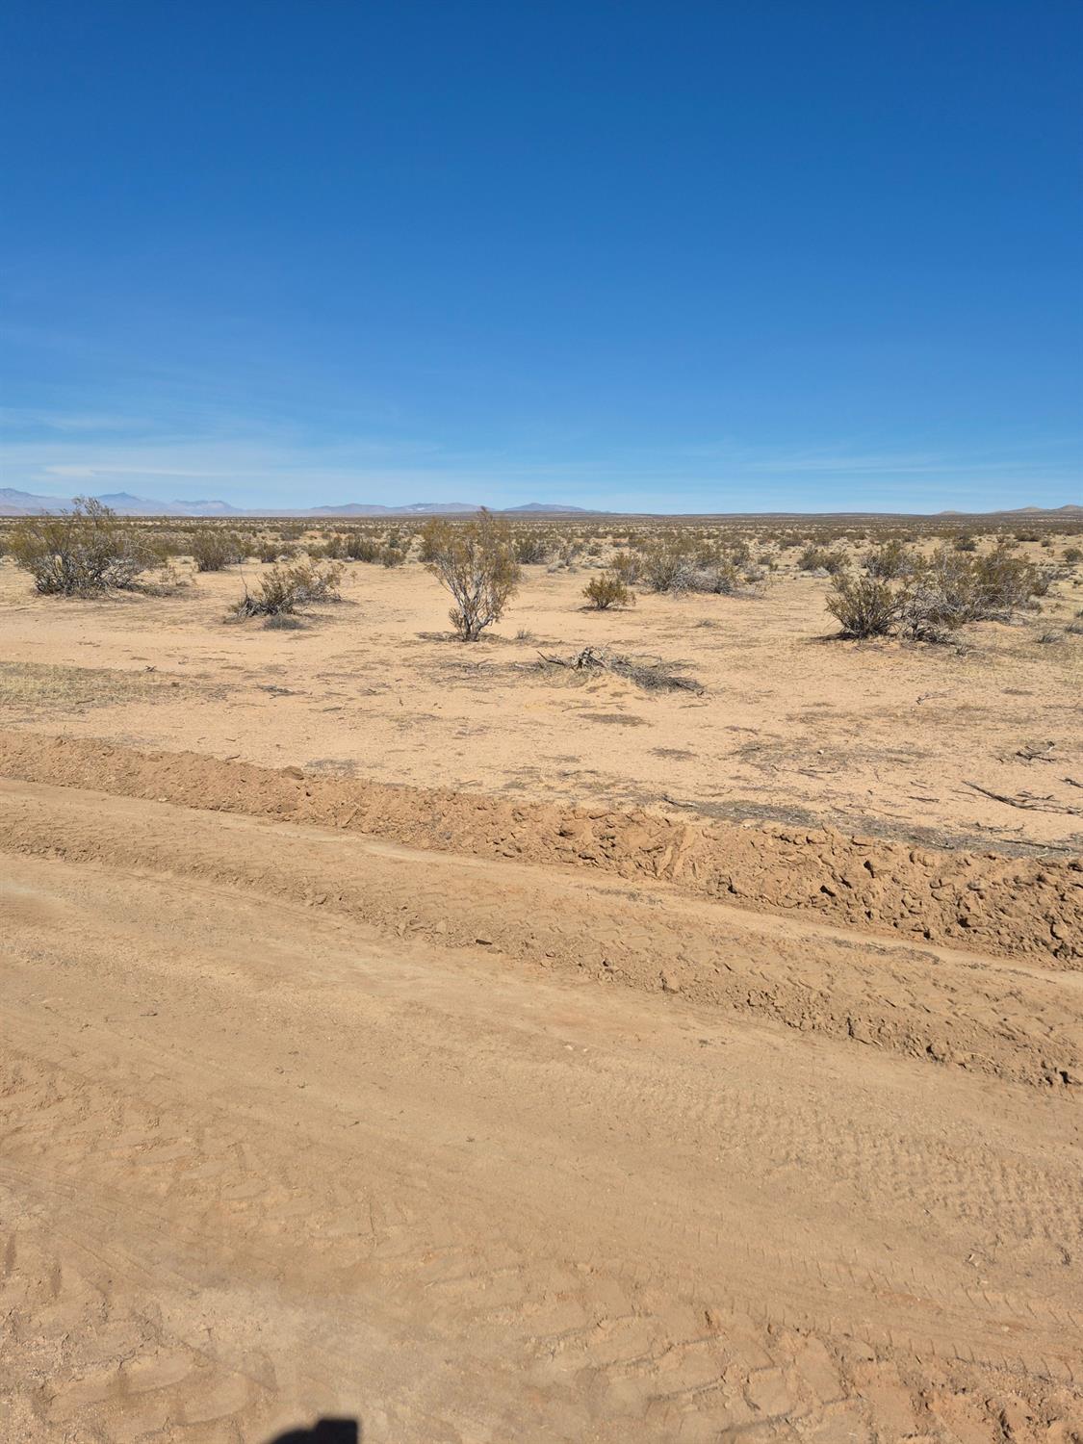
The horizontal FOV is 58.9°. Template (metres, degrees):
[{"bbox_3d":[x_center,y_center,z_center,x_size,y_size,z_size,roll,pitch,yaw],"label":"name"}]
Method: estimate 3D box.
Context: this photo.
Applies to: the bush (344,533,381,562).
[{"bbox_3d":[-6.441,-6.247,34.354,1.293,0.940,1.164,-2,12,-10],"label":"bush"}]

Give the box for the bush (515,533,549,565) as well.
[{"bbox_3d":[-0.347,-5.907,32.697,1.156,0.970,1.040,0,12,-1],"label":"bush"}]

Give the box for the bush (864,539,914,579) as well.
[{"bbox_3d":[9.252,-4.352,25.484,1.279,0.957,1.151,4,13,19],"label":"bush"}]

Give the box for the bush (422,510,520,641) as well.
[{"bbox_3d":[-0.905,-1.873,12.336,1.168,1.626,1.051,-1,12,-4],"label":"bush"}]

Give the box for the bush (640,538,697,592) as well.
[{"bbox_3d":[2.710,-3.367,20.552,1.172,1.100,1.055,2,12,7],"label":"bush"}]

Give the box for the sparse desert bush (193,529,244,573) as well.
[{"bbox_3d":[-9.708,-5.169,28.689,1.571,1.209,1.414,-4,13,-18],"label":"sparse desert bush"}]

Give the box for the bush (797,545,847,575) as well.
[{"bbox_3d":[7.932,-4.581,27.009,1.325,0.765,1.192,3,13,16],"label":"bush"}]

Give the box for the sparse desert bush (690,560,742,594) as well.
[{"bbox_3d":[3.644,-3.018,19.987,1.094,0.654,0.985,2,12,10],"label":"sparse desert bush"}]

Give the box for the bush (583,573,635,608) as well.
[{"bbox_3d":[1.192,-2.290,16.693,0.876,0.614,0.788,1,12,4],"label":"bush"}]

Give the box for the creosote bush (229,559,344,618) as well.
[{"bbox_3d":[-4.252,-2.244,15.936,1.781,0.841,1.336,-3,13,-14],"label":"creosote bush"}]

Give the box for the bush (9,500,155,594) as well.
[{"bbox_3d":[-9.806,-3.720,20.254,3.003,1.916,2.703,-6,13,-25],"label":"bush"}]

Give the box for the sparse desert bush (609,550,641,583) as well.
[{"bbox_3d":[2.044,-3.764,23.250,0.742,0.744,0.668,1,12,5],"label":"sparse desert bush"}]

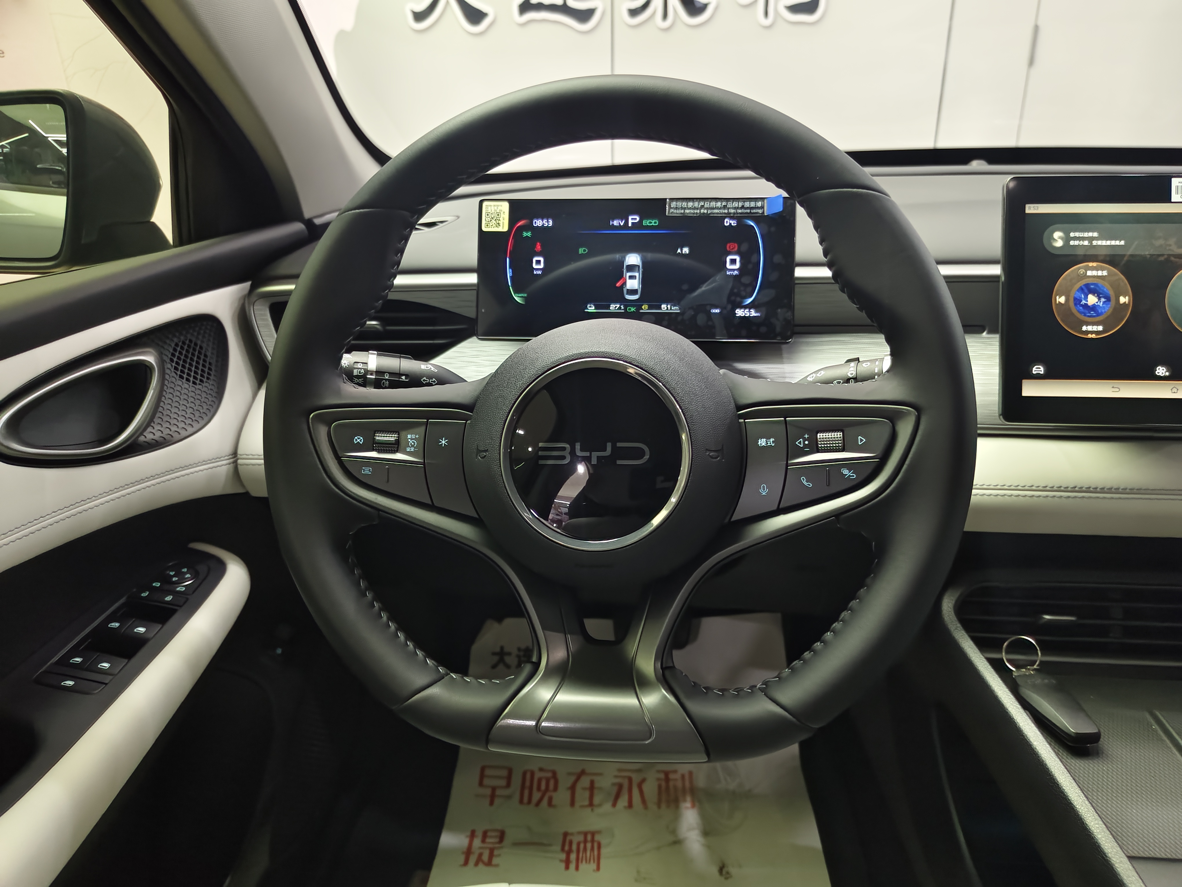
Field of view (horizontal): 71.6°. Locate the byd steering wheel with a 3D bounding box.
[{"bbox_3d":[0.008,-0.015,0.457,0.375,0.362,0.090,0,-3,8],"label":"byd steering wheel"}]

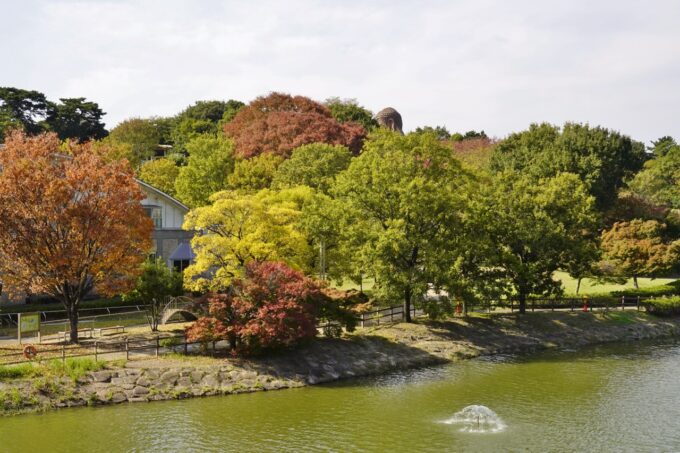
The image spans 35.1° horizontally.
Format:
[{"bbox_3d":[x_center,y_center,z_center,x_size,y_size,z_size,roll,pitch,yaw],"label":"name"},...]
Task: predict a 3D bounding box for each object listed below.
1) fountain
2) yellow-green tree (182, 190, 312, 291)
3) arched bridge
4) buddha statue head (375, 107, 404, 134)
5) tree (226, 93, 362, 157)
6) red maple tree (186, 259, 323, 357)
[{"bbox_3d":[5.830,8.297,47.000,2.800,0.950,2.500,0,1,0],"label":"fountain"},{"bbox_3d":[-5.844,2.211,68.000,8.200,9.000,7.700,0,1,0],"label":"yellow-green tree"},{"bbox_3d":[-11.214,5.693,74.597,3.300,1.850,1.500,-1,1,-38],"label":"arched bridge"},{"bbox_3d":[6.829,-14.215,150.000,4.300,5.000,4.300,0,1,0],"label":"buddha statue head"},{"bbox_3d":[-4.968,-8.975,115.000,15.200,10.800,14.000,0,1,0],"label":"tree"},{"bbox_3d":[-4.806,4.553,60.500,7.600,5.300,6.800,0,1,0],"label":"red maple tree"}]

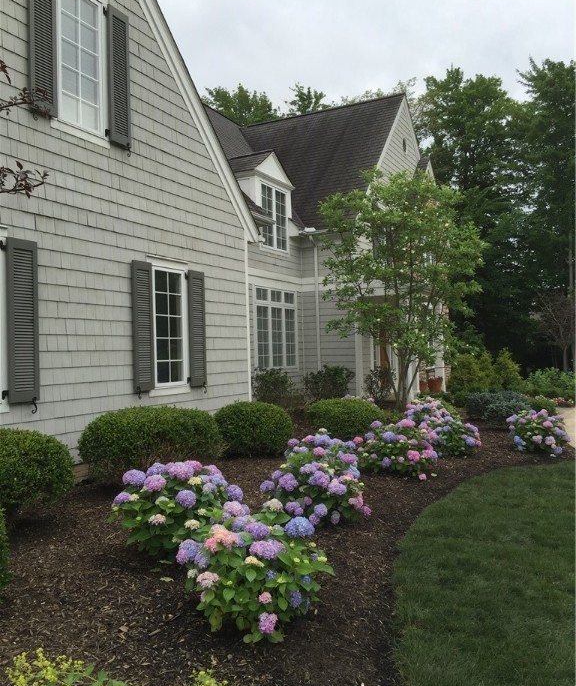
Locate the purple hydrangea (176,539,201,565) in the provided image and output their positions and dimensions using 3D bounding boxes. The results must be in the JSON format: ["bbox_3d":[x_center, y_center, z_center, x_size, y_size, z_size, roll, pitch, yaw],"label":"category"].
[{"bbox_3d":[-0.541,1.140,3.500,0.130,0.135,0.125,-2,-1,0],"label":"purple hydrangea"}]

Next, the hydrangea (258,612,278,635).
[{"bbox_3d":[-0.101,1.447,3.320,0.105,0.120,0.105,-2,-1,0],"label":"hydrangea"}]

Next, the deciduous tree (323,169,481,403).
[{"bbox_3d":[2.990,-1.423,16.800,4.250,6.250,4.100,-2,-1,0],"label":"deciduous tree"}]

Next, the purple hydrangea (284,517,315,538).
[{"bbox_3d":[0.057,0.918,3.200,0.146,0.096,0.139,-2,-1,1],"label":"purple hydrangea"}]

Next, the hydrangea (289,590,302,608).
[{"bbox_3d":[0.039,1.330,3.350,0.075,0.092,0.080,-2,-1,0],"label":"hydrangea"}]

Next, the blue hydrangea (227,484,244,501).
[{"bbox_3d":[-0.416,1.185,5.100,0.145,0.140,0.140,-2,-1,0],"label":"blue hydrangea"}]

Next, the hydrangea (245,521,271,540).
[{"bbox_3d":[-0.152,0.933,3.200,0.127,0.087,0.120,-2,-1,-3],"label":"hydrangea"}]

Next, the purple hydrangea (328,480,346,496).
[{"bbox_3d":[0.400,1.168,5.200,0.145,0.125,0.135,-2,-1,0],"label":"purple hydrangea"}]

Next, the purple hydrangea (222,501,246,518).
[{"bbox_3d":[-0.295,0.919,3.550,0.130,0.086,0.123,-1,-1,-5],"label":"purple hydrangea"}]

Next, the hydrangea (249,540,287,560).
[{"bbox_3d":[-0.096,0.969,3.020,0.175,0.089,0.140,-2,-1,-2],"label":"hydrangea"}]

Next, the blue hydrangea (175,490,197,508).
[{"bbox_3d":[-0.781,1.192,4.900,0.165,0.150,0.160,-2,-1,0],"label":"blue hydrangea"}]

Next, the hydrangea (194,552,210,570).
[{"bbox_3d":[-0.465,1.176,3.480,0.093,0.100,0.095,-2,-1,0],"label":"hydrangea"}]

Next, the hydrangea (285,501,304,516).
[{"bbox_3d":[0.052,1.325,5.150,0.155,0.115,0.140,-2,-1,0],"label":"hydrangea"}]

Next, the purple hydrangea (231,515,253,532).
[{"bbox_3d":[-0.268,1.055,3.750,0.130,0.100,0.120,-2,-1,0],"label":"purple hydrangea"}]

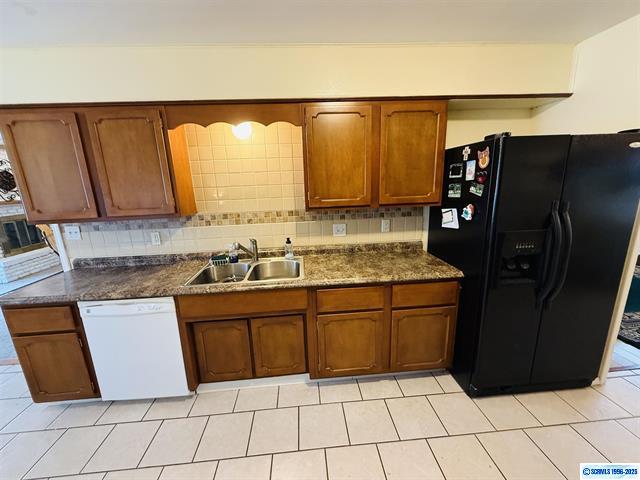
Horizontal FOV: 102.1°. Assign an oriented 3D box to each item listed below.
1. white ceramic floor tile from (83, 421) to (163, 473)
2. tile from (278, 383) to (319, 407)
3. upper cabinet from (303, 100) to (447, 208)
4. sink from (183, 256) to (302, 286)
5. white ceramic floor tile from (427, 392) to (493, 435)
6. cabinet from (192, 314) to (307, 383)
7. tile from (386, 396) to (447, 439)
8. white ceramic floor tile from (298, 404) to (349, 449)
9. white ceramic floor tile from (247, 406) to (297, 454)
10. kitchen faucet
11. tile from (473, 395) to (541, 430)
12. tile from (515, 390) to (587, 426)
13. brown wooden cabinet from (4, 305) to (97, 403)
[{"bbox_3d":[-1.215,1.288,1.625,0.308,0.010,0.311,-3,12,-4],"label":"white ceramic floor tile"},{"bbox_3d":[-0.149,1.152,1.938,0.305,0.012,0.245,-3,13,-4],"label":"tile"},{"bbox_3d":[0.398,-0.638,2.050,1.060,0.749,0.320,-3,13,-4],"label":"upper cabinet"},{"bbox_3d":[-0.538,0.327,2.068,0.835,0.190,0.570,-3,12,-4],"label":"sink"},{"bbox_3d":[0.947,1.178,1.766,0.308,0.010,0.311,-3,12,-4],"label":"white ceramic floor tile"},{"bbox_3d":[-0.526,0.746,2.169,0.800,0.515,0.550,-3,13,-4],"label":"cabinet"},{"bbox_3d":[0.638,1.193,1.746,0.308,0.010,0.311,-3,12,-4],"label":"tile"},{"bbox_3d":[0.020,1.225,1.705,0.308,0.010,0.311,-3,12,-4],"label":"white ceramic floor tile"},{"bbox_3d":[-0.289,1.240,1.685,0.308,0.010,0.311,-3,12,-4],"label":"white ceramic floor tile"},{"bbox_3d":[-0.626,0.105,2.211,0.075,0.205,0.240,6,15,34],"label":"kitchen faucet"},{"bbox_3d":[1.256,1.162,1.786,0.308,0.010,0.311,-3,12,-4],"label":"tile"},{"bbox_3d":[1.540,1.129,1.778,0.305,0.012,0.309,-3,13,-4],"label":"tile"},{"bbox_3d":[-1.803,0.705,2.024,0.450,0.737,0.625,-3,13,-4],"label":"brown wooden cabinet"}]

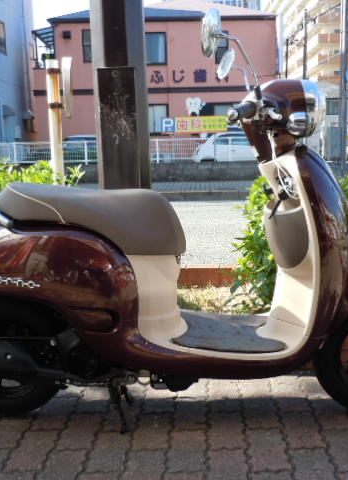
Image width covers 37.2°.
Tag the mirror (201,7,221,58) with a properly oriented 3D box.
[{"bbox_3d":[0.087,-0.479,1.197,0.033,0.108,0.108,16,14,13],"label":"mirror"}]

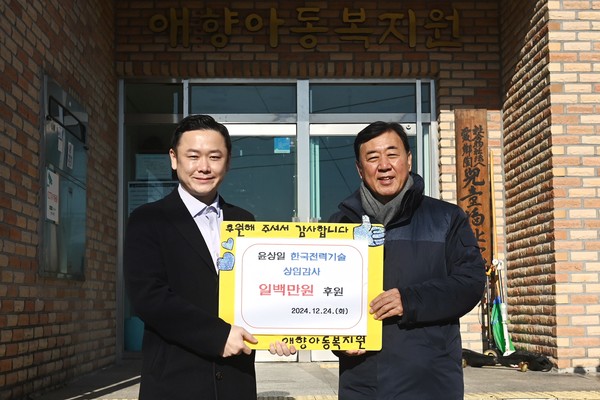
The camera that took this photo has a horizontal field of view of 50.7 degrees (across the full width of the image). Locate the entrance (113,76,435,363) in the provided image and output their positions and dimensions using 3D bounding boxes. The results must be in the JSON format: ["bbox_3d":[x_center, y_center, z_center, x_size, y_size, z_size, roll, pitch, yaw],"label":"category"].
[{"bbox_3d":[-0.191,0.174,5.370,2.700,2.400,0.200,0,-3,-1],"label":"entrance"}]

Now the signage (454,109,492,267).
[{"bbox_3d":[1.452,-0.092,5.300,0.270,1.360,0.050,0,-3,-1],"label":"signage"}]

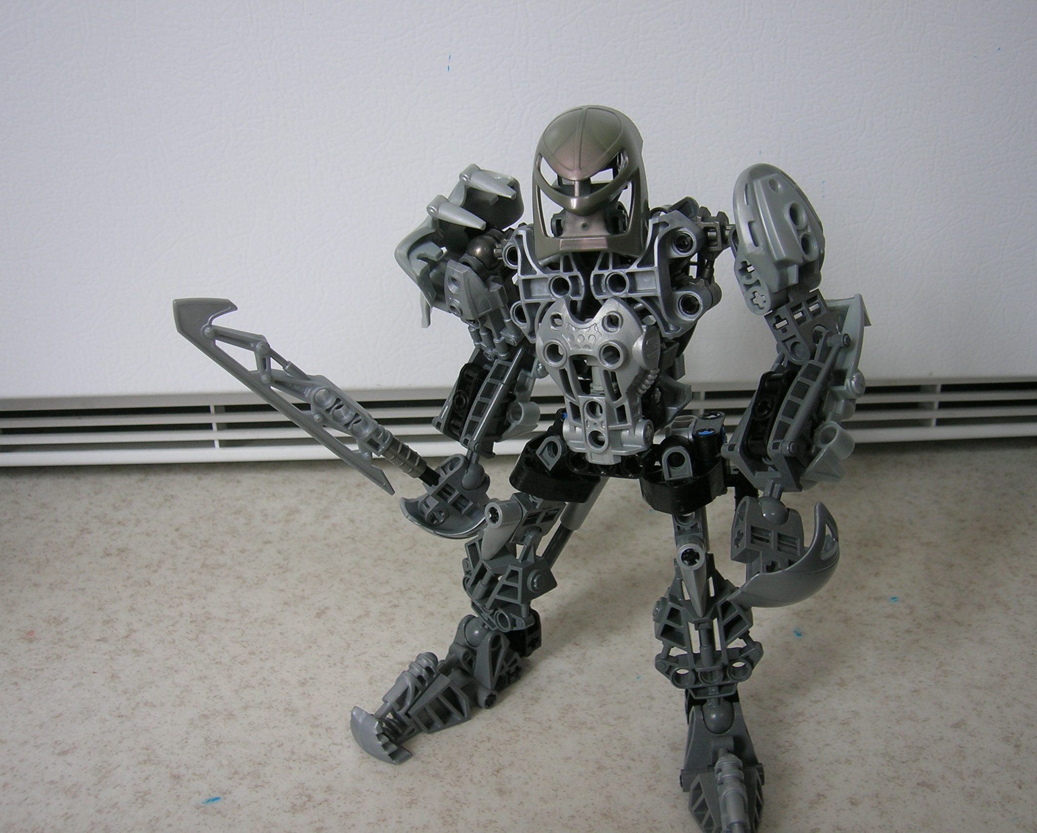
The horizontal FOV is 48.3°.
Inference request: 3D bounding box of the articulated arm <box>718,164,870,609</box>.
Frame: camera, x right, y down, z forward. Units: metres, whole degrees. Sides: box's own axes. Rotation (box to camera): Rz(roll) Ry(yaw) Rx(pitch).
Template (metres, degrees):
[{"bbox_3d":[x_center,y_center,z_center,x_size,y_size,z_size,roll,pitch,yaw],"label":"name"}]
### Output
[{"bbox_3d":[0.073,-0.008,0.311,0.035,0.120,0.037,6,24,17],"label":"articulated arm"}]

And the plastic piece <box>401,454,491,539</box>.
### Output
[{"bbox_3d":[-0.021,0.023,0.336,0.027,0.024,0.022,14,27,32],"label":"plastic piece"}]

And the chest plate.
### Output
[{"bbox_3d":[0.025,-0.023,0.317,0.053,0.063,0.036,6,24,17],"label":"chest plate"}]

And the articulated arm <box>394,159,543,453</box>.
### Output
[{"bbox_3d":[-0.012,-0.031,0.332,0.036,0.083,0.035,6,24,17],"label":"articulated arm"}]

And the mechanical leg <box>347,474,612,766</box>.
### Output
[{"bbox_3d":[-0.009,0.057,0.342,0.036,0.077,0.070,16,28,35],"label":"mechanical leg"}]

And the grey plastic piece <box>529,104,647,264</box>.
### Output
[{"bbox_3d":[0.019,-0.063,0.308,0.030,0.040,0.026,5,24,15],"label":"grey plastic piece"}]

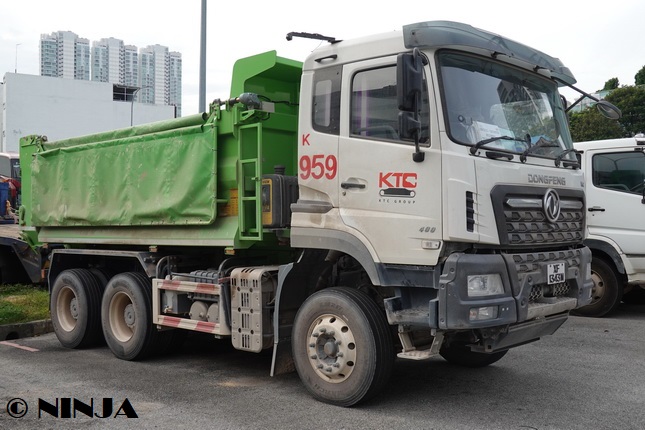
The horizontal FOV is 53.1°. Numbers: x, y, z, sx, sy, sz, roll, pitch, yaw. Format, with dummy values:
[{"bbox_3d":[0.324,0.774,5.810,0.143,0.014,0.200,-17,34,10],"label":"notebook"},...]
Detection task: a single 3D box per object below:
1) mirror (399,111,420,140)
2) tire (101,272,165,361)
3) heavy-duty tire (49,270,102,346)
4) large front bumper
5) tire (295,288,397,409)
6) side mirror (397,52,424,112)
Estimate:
[{"bbox_3d":[0.666,-0.681,4.921,0.190,0.215,0.110,1,-2,-39],"label":"mirror"},{"bbox_3d":[-2.338,1.250,7.939,1.050,1.050,0.290,-1,-2,41],"label":"tire"},{"bbox_3d":[-3.363,1.277,8.831,1.050,1.050,0.290,-1,-2,41],"label":"heavy-duty tire"},{"bbox_3d":[1.859,0.599,5.730,0.470,0.585,2.460,-1,-2,41],"label":"large front bumper"},{"bbox_3d":[0.169,1.186,5.794,1.050,1.050,0.290,-2,-2,44],"label":"tire"},{"bbox_3d":[0.667,-1.013,4.929,0.200,0.440,0.110,1,-2,-39],"label":"side mirror"}]

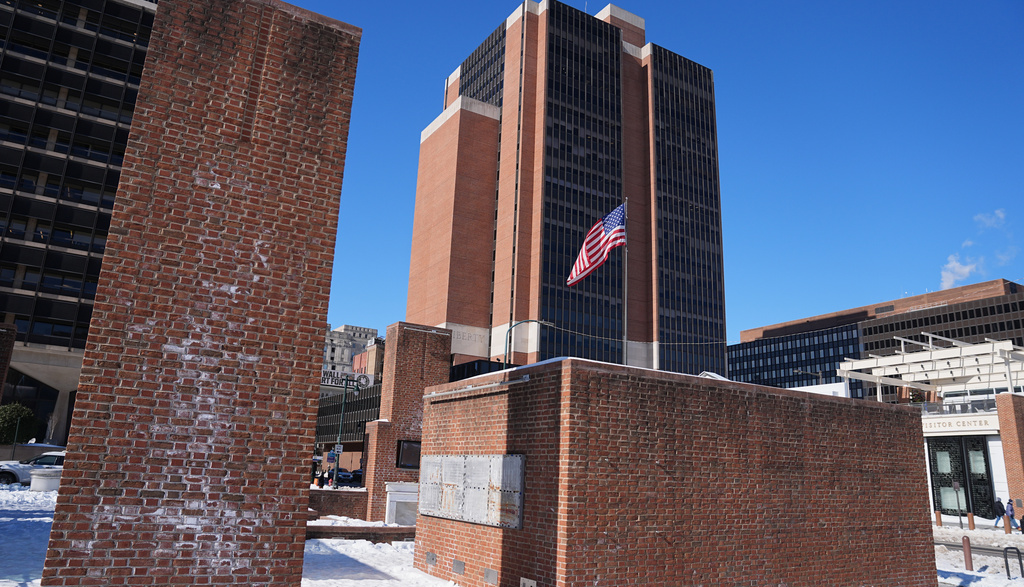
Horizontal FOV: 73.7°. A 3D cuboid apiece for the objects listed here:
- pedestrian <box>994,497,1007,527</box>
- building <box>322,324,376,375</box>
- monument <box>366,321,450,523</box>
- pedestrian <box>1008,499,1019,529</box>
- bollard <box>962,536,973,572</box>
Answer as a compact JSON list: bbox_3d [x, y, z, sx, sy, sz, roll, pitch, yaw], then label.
[{"bbox_3d":[28.015,12.618,39.261,0.500,1.690,0.600,11,-17,-31],"label":"pedestrian"},{"bbox_3d":[-93.837,51.200,324.605,46.000,64.000,45.000,11,-17,-31],"label":"building"},{"bbox_3d":[-3.078,3.930,20.920,2.460,5.830,1.050,11,-17,-31],"label":"monument"},{"bbox_3d":[28.109,12.414,38.345,0.480,1.670,0.600,11,-17,-31],"label":"pedestrian"},{"bbox_3d":[12.138,6.927,18.181,0.150,0.890,0.150,11,-17,-31],"label":"bollard"}]

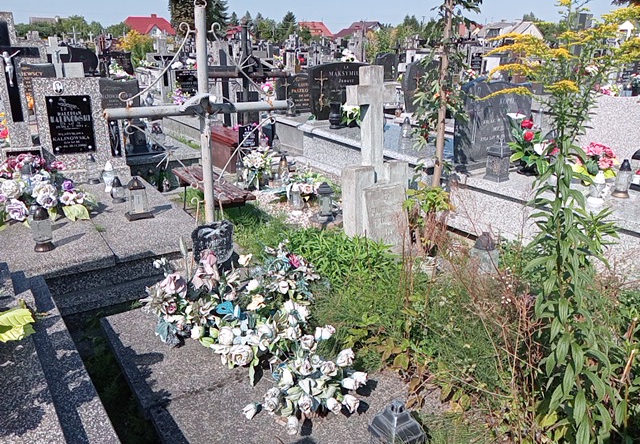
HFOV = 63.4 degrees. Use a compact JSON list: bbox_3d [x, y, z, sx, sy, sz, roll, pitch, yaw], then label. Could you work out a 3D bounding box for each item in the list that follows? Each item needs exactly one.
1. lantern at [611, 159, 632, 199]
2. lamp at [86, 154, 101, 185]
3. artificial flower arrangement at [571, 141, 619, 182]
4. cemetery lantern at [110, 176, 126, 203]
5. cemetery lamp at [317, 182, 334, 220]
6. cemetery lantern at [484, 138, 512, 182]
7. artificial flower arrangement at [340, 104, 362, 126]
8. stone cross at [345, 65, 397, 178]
[{"bbox_3d":[2.342,-0.342,4.008,0.128,0.300,0.128,-12,23,-33],"label":"lantern"},{"bbox_3d":[-1.842,-0.439,4.228,0.105,0.255,0.105,-12,23,-33],"label":"lamp"},{"bbox_3d":[2.358,-0.512,4.450,0.350,0.330,0.320,-12,23,-33],"label":"artificial flower arrangement"},{"bbox_3d":[-1.632,-0.279,4.180,0.125,0.200,0.125,-12,23,-33],"label":"cemetery lantern"},{"bbox_3d":[0.045,-0.185,4.404,0.135,0.310,0.135,-12,23,-33],"label":"cemetery lamp"},{"bbox_3d":[1.528,-0.537,4.400,0.150,0.345,0.150,-12,23,-33],"label":"cemetery lantern"},{"bbox_3d":[0.413,-1.352,6.483,0.280,0.290,0.270,-12,23,-33],"label":"artificial flower arrangement"},{"bbox_3d":[0.393,-0.748,3.913,0.400,0.830,0.130,-14,21,-32],"label":"stone cross"}]

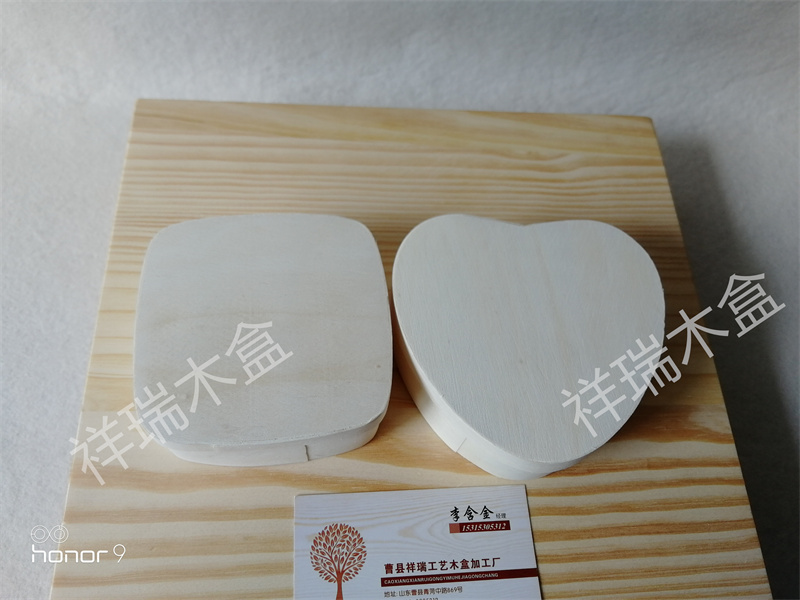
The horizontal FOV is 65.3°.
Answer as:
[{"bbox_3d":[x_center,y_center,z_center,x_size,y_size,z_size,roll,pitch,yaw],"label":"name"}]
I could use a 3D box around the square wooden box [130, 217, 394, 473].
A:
[{"bbox_3d":[-0.050,0.015,0.241,0.088,0.040,0.088,-4,66,-7],"label":"square wooden box"}]

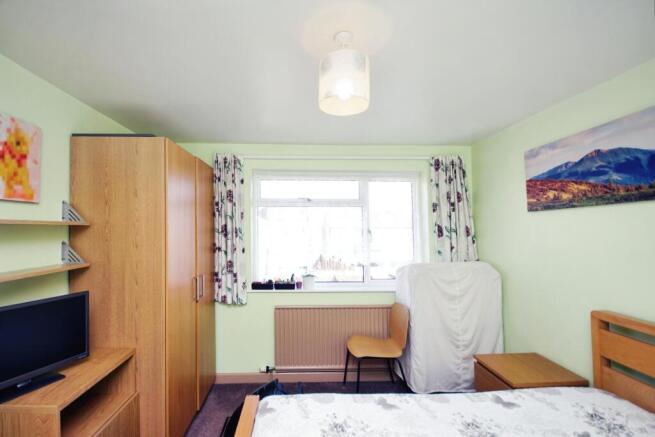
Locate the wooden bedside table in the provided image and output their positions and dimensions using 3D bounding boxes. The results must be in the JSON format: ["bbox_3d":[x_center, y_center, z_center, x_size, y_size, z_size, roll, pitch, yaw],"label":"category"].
[{"bbox_3d":[1.310,1.305,1.800,0.490,0.640,0.380,0,-1,-5],"label":"wooden bedside table"}]

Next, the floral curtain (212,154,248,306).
[{"bbox_3d":[-0.933,0.106,2.620,0.330,1.440,0.120,0,-1,-2],"label":"floral curtain"}]

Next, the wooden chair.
[{"bbox_3d":[0.435,1.225,2.495,0.520,0.840,0.440,0,-1,-12],"label":"wooden chair"}]

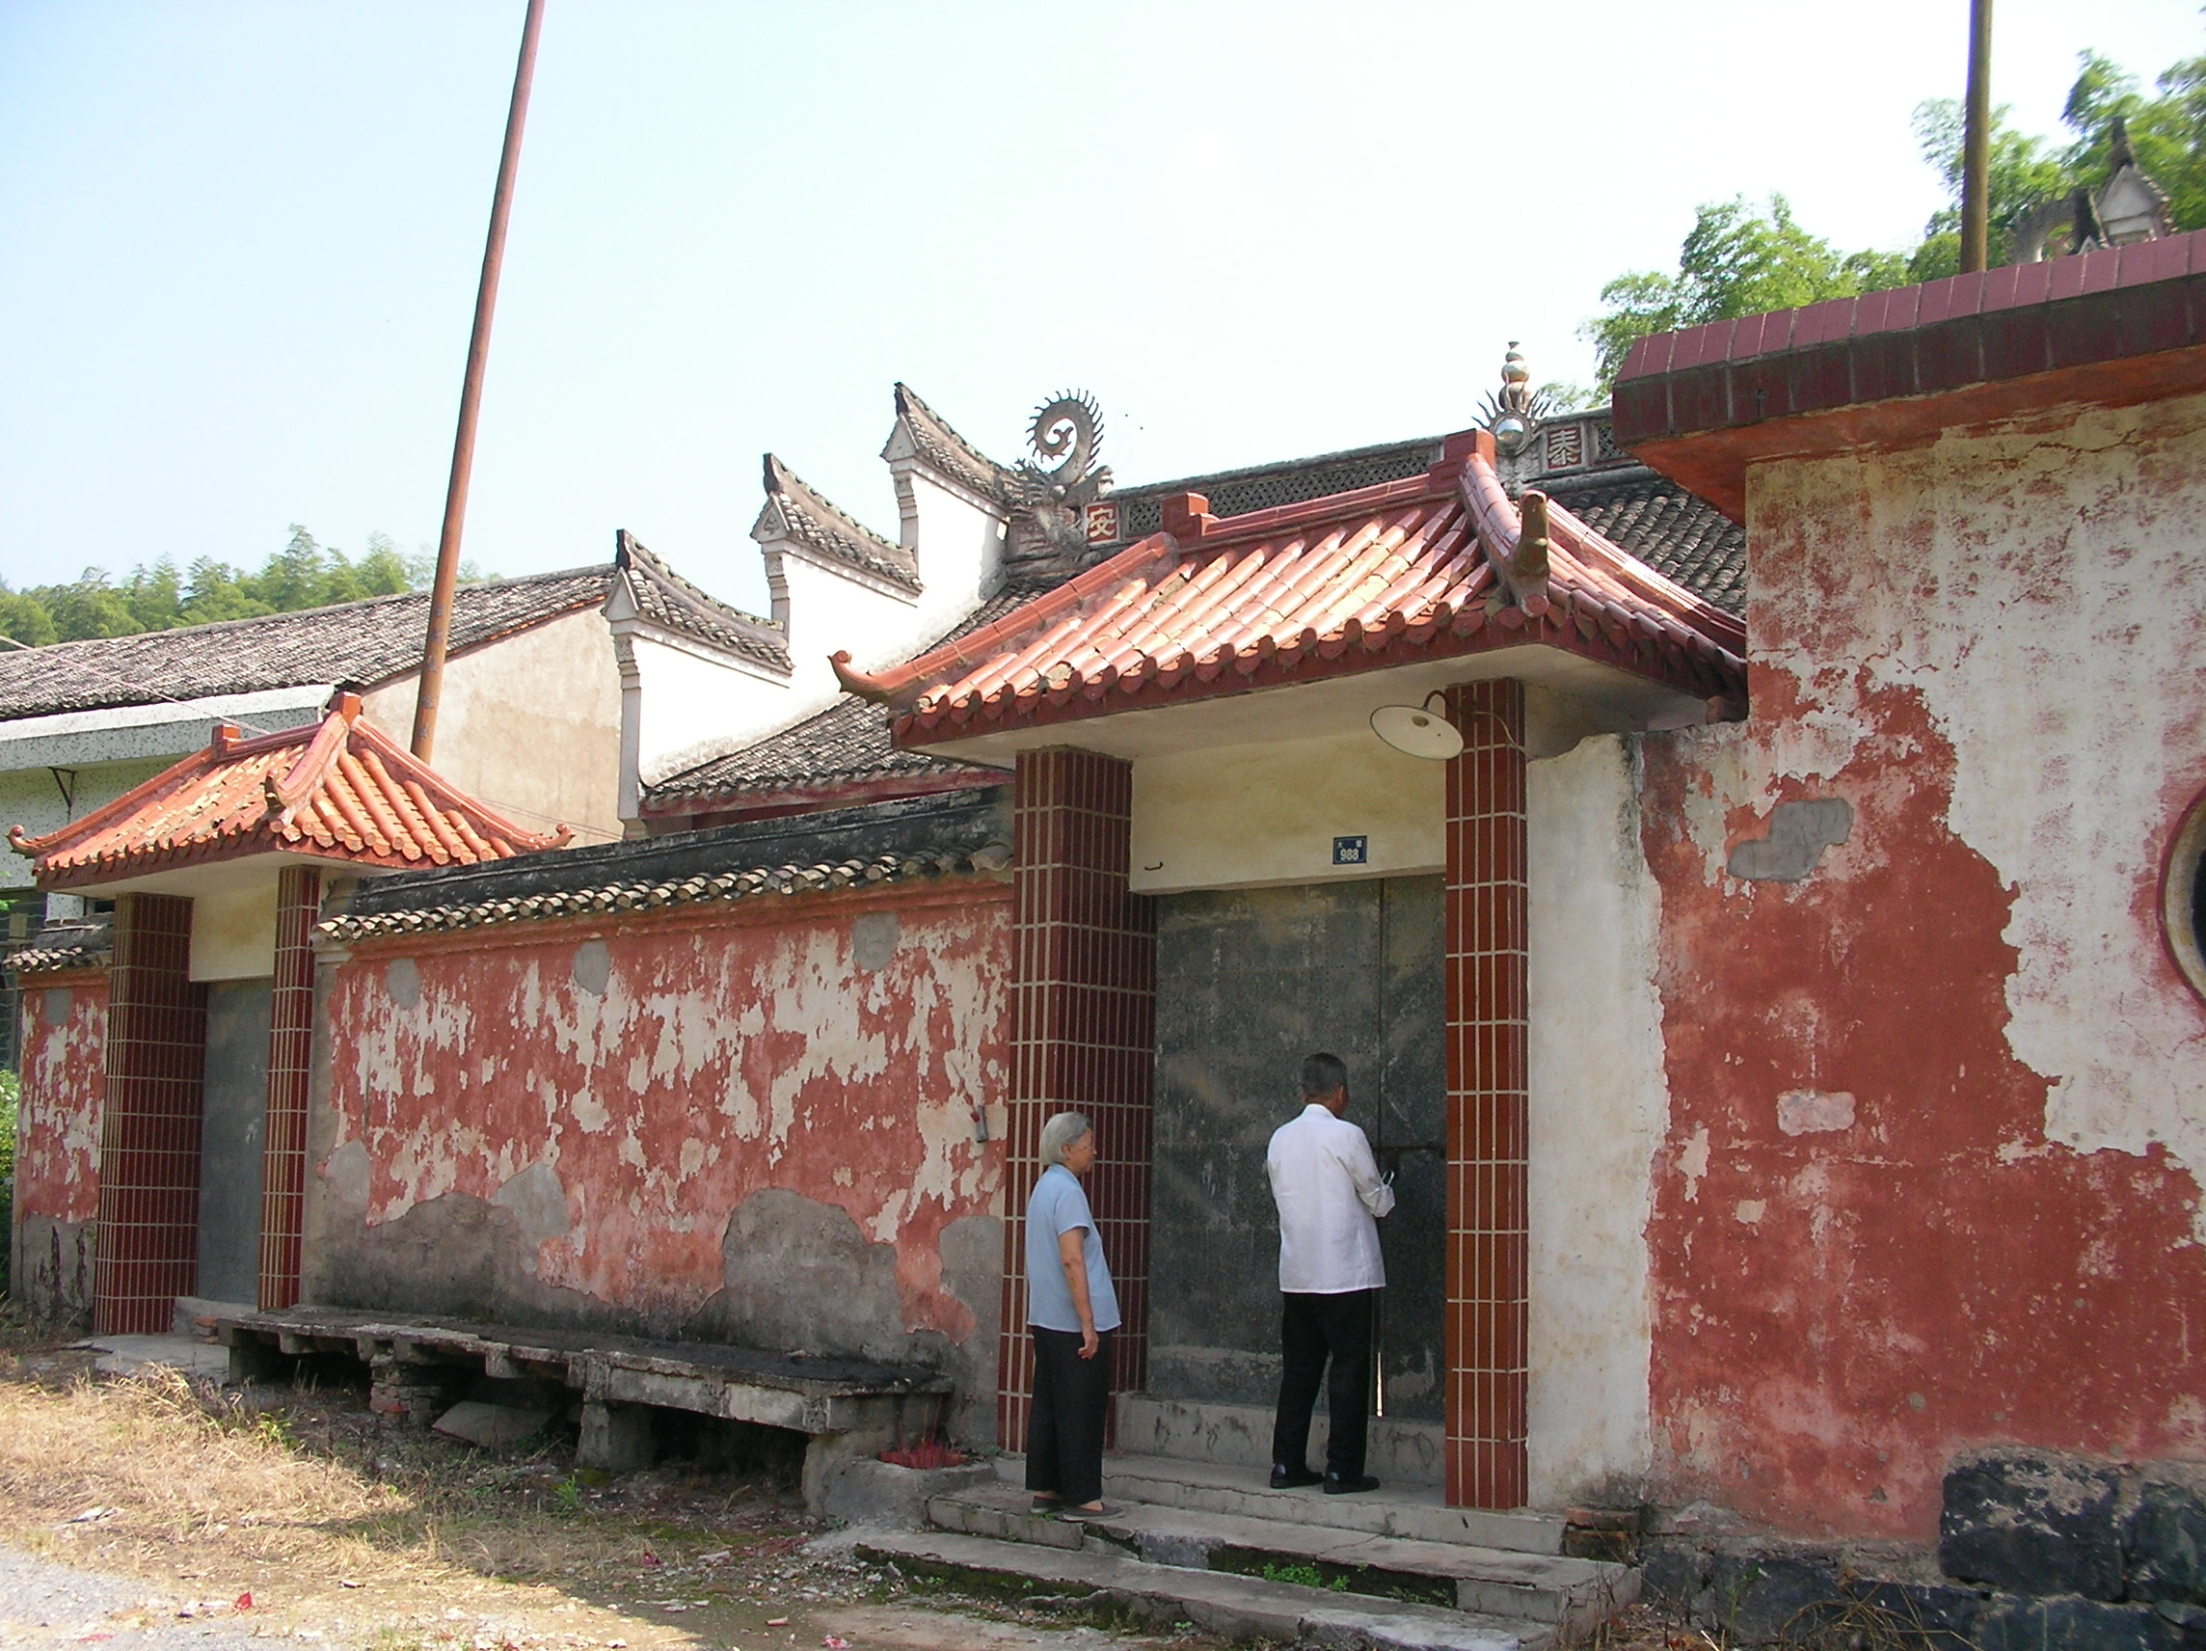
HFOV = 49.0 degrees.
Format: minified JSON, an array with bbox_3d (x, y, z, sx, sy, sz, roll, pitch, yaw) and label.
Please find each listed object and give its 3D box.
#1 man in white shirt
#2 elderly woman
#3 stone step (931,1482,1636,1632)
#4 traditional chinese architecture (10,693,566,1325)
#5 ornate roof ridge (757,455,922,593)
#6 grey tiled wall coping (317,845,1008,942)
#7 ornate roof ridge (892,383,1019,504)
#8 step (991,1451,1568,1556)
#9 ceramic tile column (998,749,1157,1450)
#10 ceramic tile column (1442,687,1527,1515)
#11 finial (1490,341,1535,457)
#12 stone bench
[{"bbox_3d":[0.873,1.666,9.172,0.470,1.620,0.380,-6,-11,40],"label":"man in white shirt"},{"bbox_3d":[-0.134,1.893,9.535,0.340,1.530,0.440,2,-8,-8],"label":"elderly woman"},{"bbox_3d":[0.505,2.564,8.571,2.720,0.125,0.600,-6,-11,40],"label":"stone step"},{"bbox_3d":[-5.593,1.282,15.979,3.550,4.250,2.000,-7,-11,44],"label":"traditional chinese architecture"},{"bbox_3d":[-2.424,-2.752,22.230,0.540,0.910,1.800,-6,-11,40],"label":"ornate roof ridge"},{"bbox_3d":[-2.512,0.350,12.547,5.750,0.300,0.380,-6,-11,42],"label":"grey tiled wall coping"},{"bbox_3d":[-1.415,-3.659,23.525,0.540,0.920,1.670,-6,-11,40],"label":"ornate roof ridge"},{"bbox_3d":[0.687,2.526,9.086,2.580,0.115,0.580,-6,-11,40],"label":"step"},{"bbox_3d":[-0.088,1.172,10.411,0.266,2.925,0.650,-6,-11,40],"label":"ceramic tile column"},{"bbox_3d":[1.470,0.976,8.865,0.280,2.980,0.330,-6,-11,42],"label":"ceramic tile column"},{"bbox_3d":[3.665,-3.818,21.664,0.420,1.020,0.360,-5,-10,37],"label":"finial"},{"bbox_3d":[-2.798,2.789,11.911,5.150,0.500,0.780,-6,-11,42],"label":"stone bench"}]

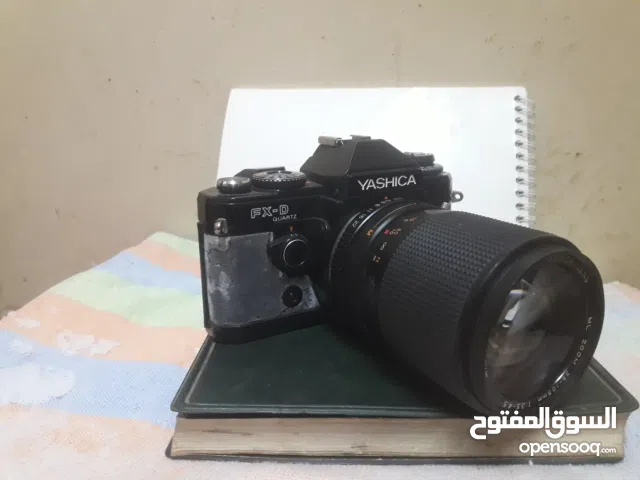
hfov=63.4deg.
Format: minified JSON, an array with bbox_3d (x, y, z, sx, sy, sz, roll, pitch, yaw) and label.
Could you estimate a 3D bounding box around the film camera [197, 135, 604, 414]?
[{"bbox_3d":[0.030,0.005,0.216,0.138,0.087,0.139,-9,18,-27],"label":"film camera"}]

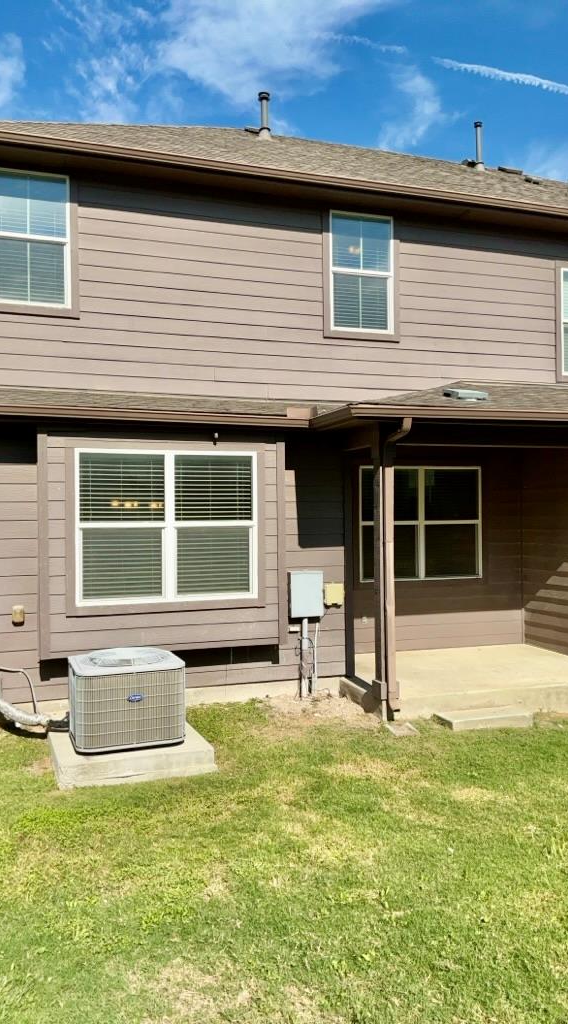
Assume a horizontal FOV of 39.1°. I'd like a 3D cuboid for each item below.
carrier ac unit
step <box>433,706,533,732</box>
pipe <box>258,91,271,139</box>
[{"bbox_3d":[-1.347,1.556,6.770,0.875,0.670,0.860,0,-1,-19],"label":"carrier ac unit"},{"bbox_3d":[1.987,2.072,7.953,0.910,0.113,0.360,0,-1,-19],"label":"step"},{"bbox_3d":[-0.338,-6.879,13.865,0.185,0.820,0.185,0,-1,-19],"label":"pipe"}]

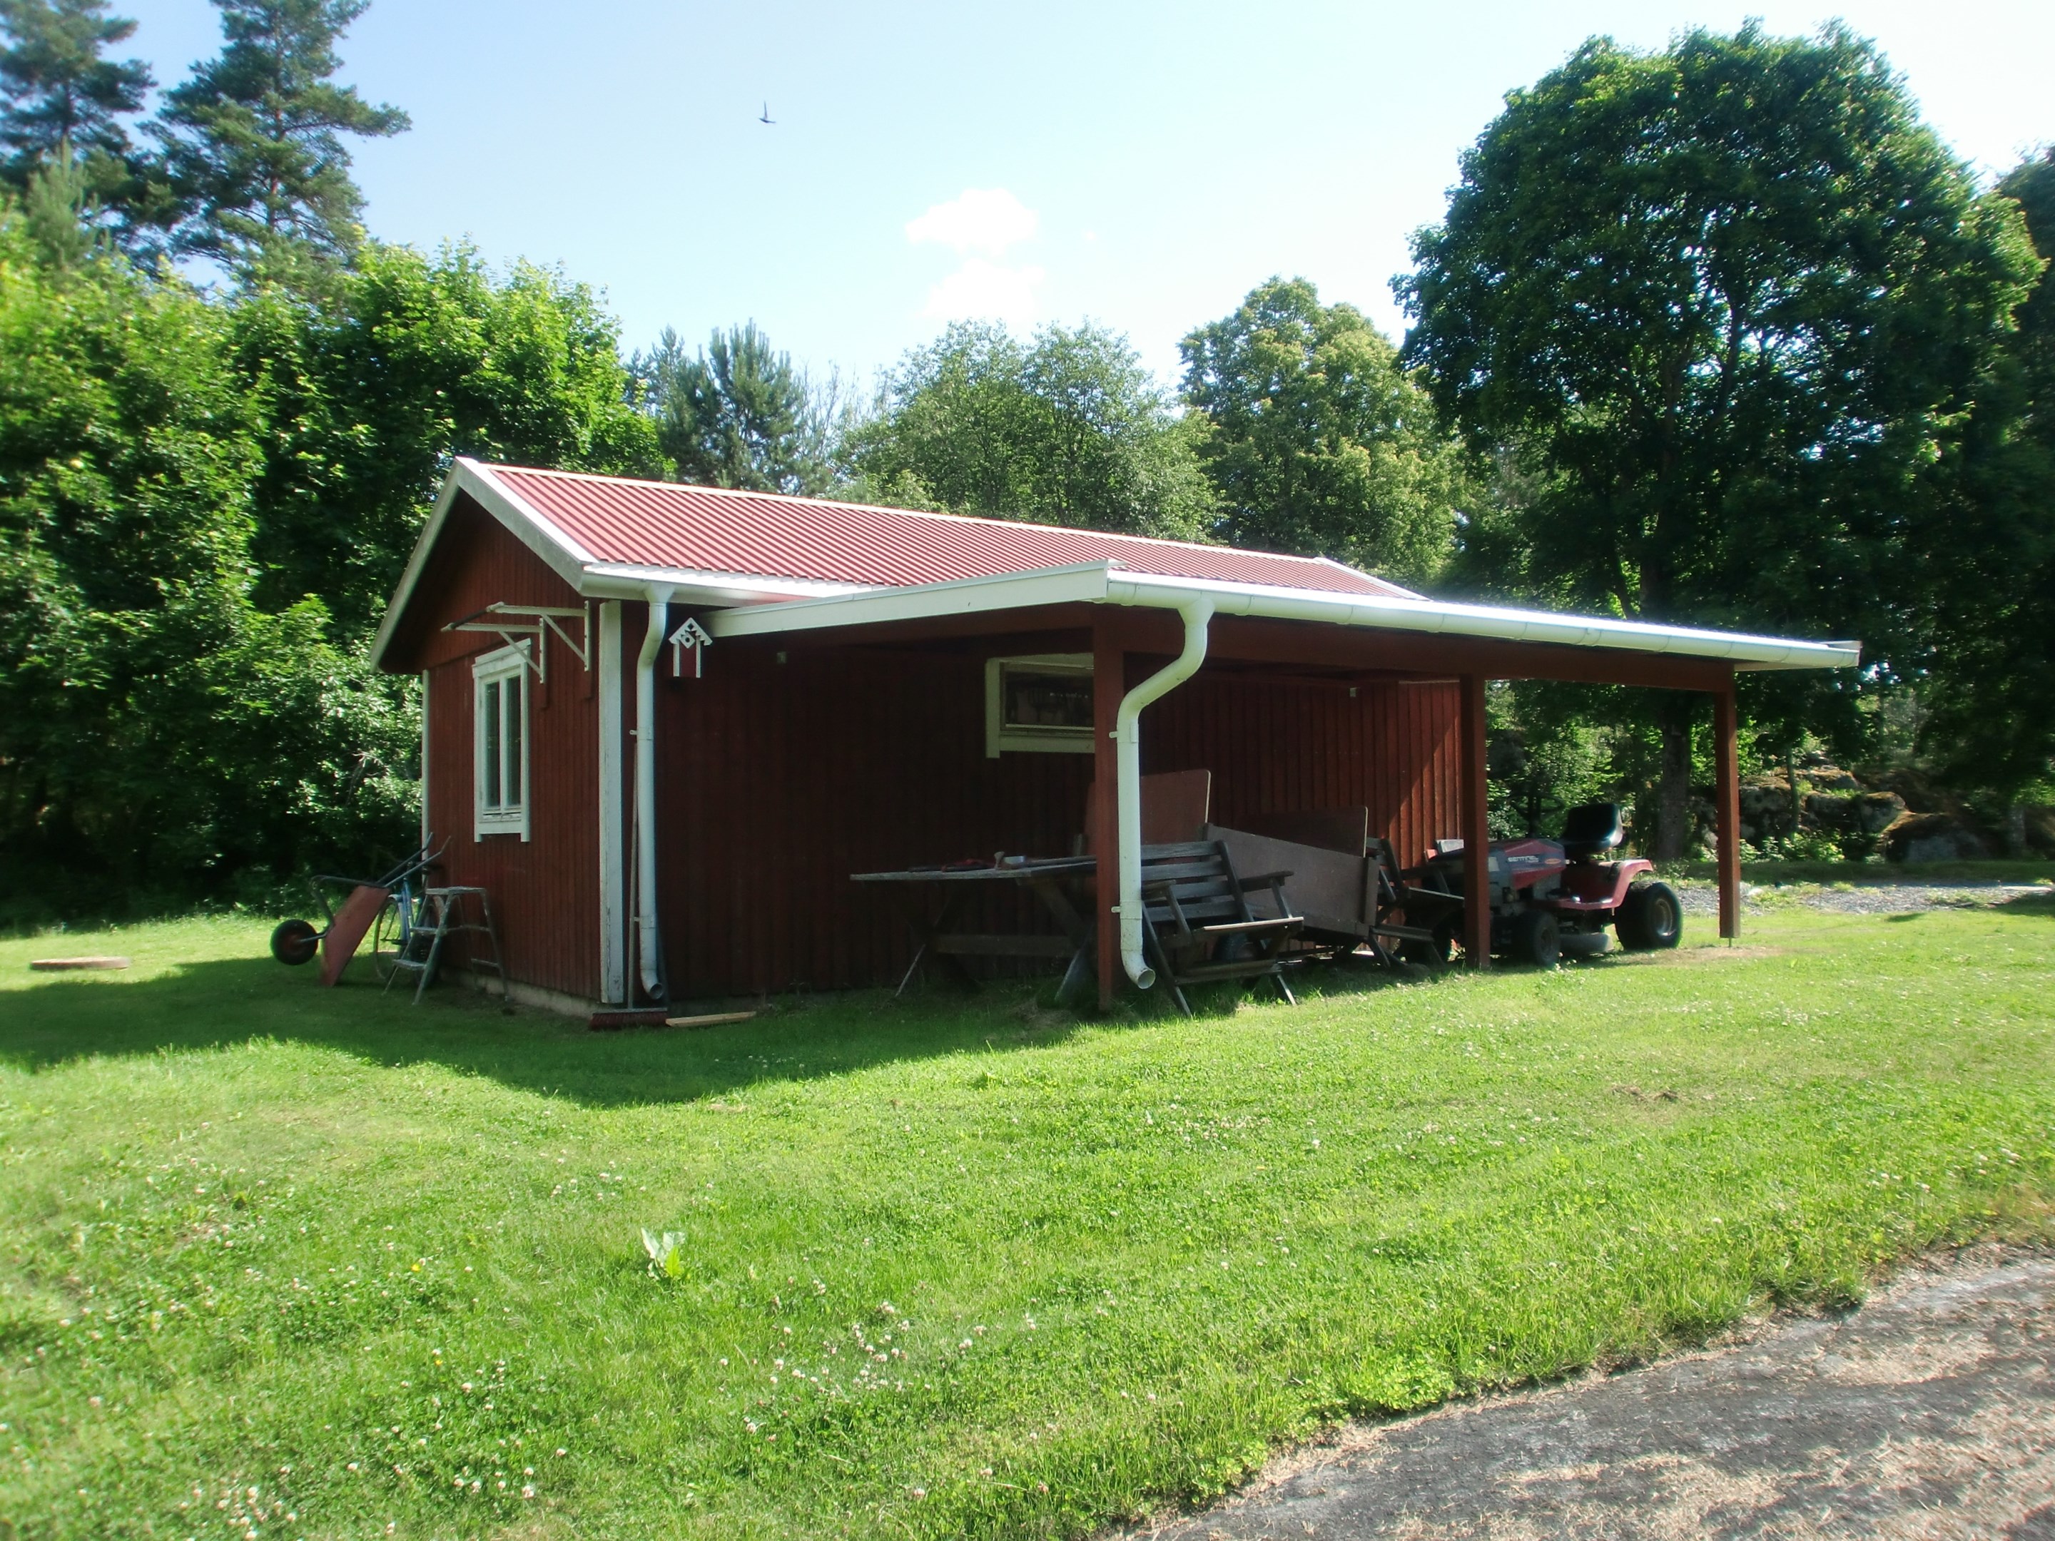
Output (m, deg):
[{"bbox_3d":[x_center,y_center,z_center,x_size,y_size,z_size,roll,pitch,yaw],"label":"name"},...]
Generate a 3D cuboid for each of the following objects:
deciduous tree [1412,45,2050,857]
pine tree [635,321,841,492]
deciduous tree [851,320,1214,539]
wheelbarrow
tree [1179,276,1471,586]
[{"bbox_3d":[11.405,-5.451,25.500,10.214,13.739,9.703,-2,-2,24],"label":"deciduous tree"},{"bbox_3d":[-5.570,-3.542,30.000,3.814,10.360,3.623,-1,-2,-10],"label":"pine tree"},{"bbox_3d":[0.124,-4.032,34.000,7.753,11.777,7.365,-1,-2,0],"label":"deciduous tree"},{"bbox_3d":[-5.392,0.969,12.374,0.683,1.465,0.644,38,-23,-28],"label":"wheelbarrow"},{"bbox_3d":[7.312,-4.984,37.000,7.130,13.701,6.774,-1,-2,11],"label":"tree"}]

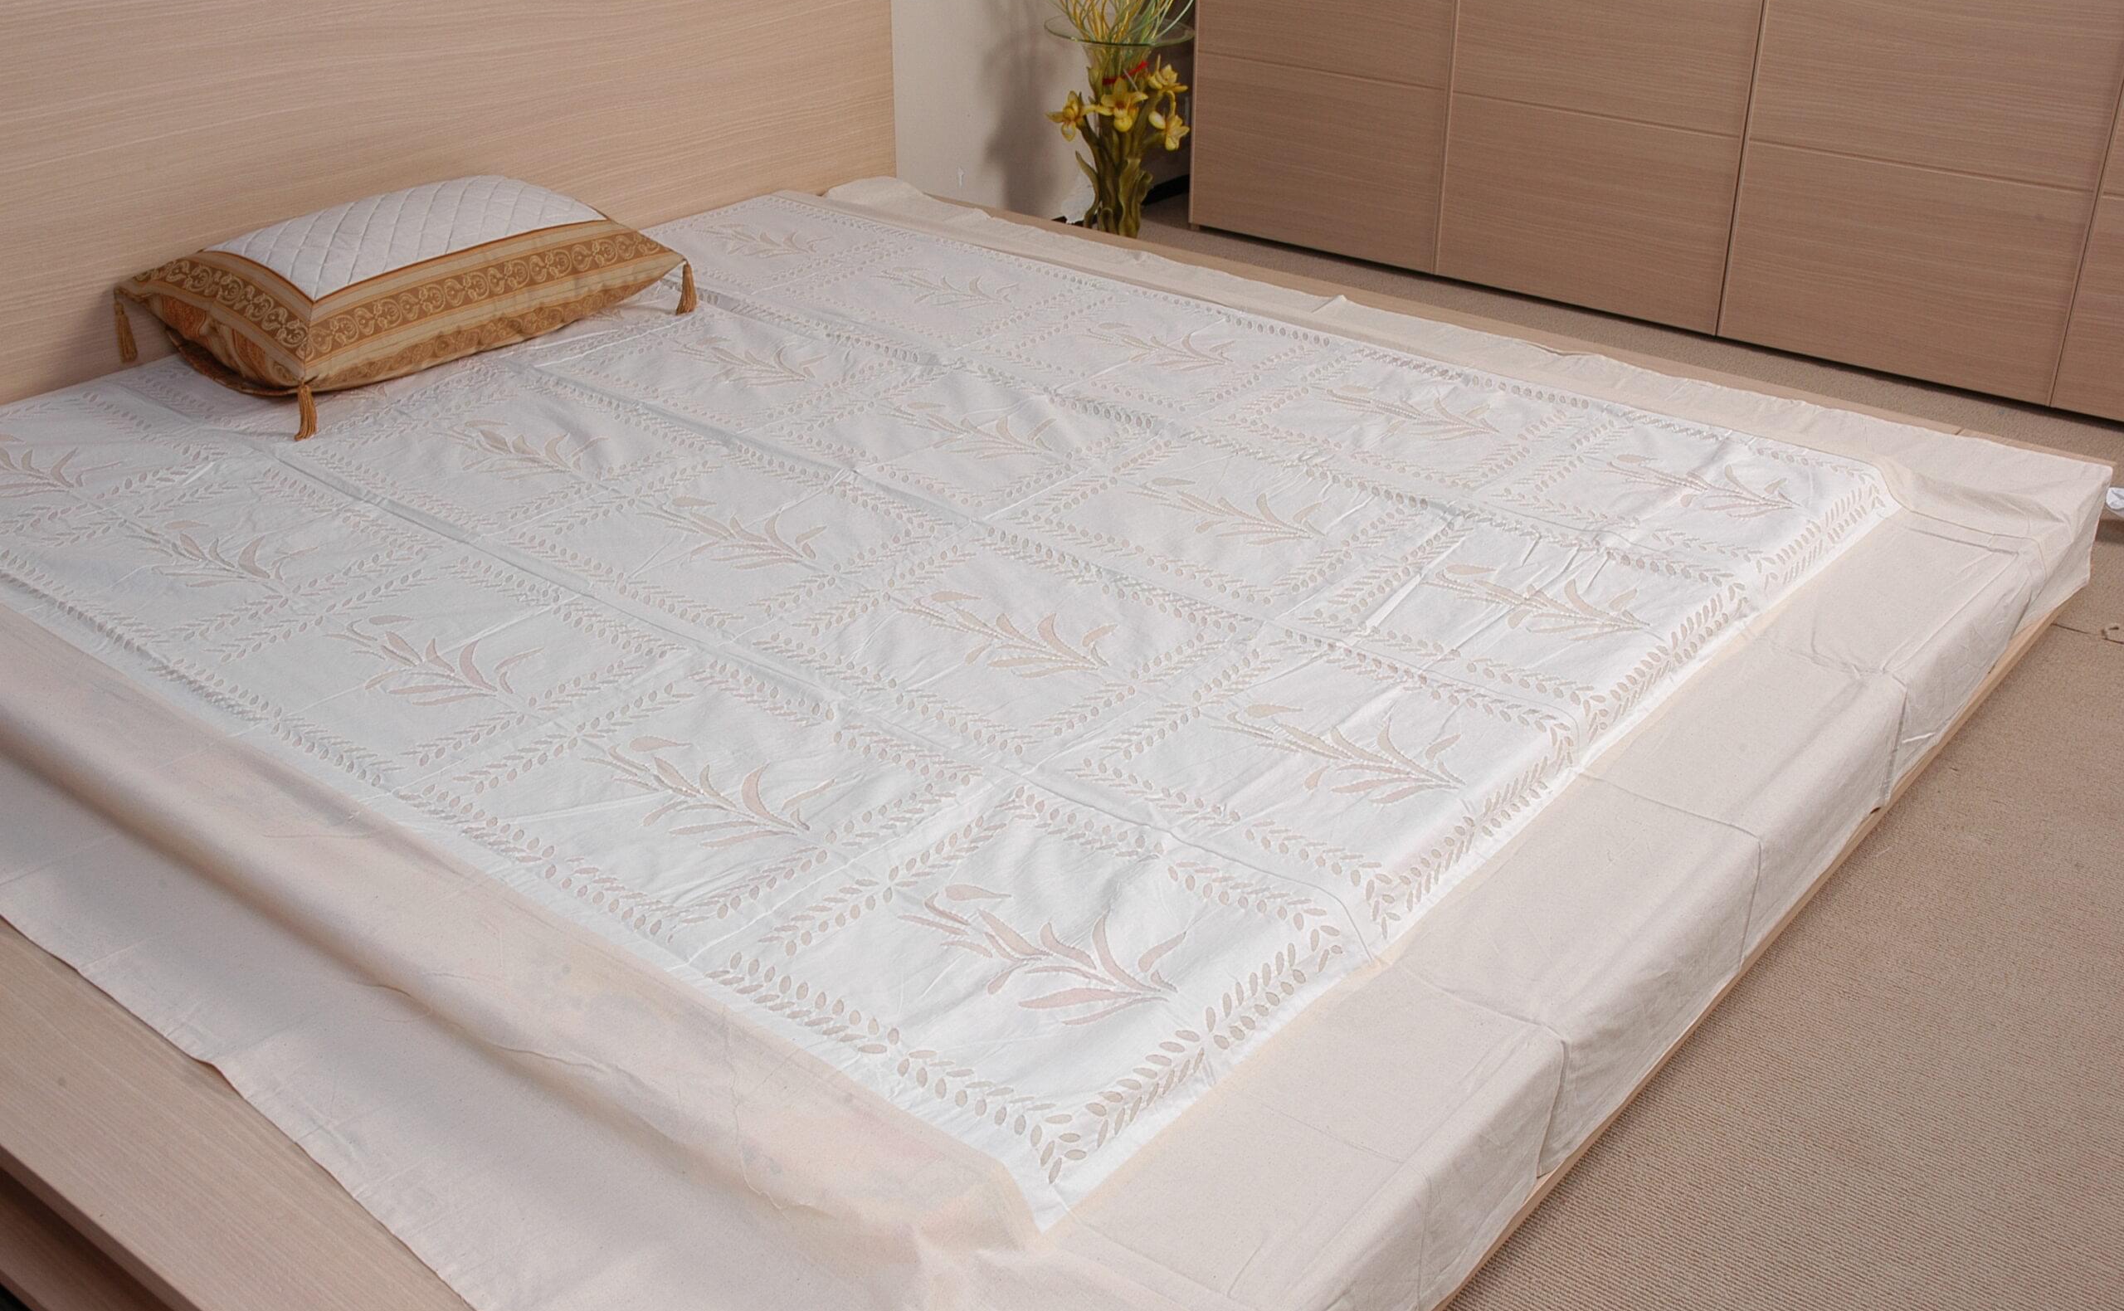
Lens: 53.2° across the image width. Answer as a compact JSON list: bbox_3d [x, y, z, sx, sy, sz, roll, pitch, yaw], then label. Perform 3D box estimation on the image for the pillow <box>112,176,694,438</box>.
[{"bbox_3d":[-0.886,-0.518,2.913,0.393,0.173,0.652,20,33,34],"label":"pillow"}]

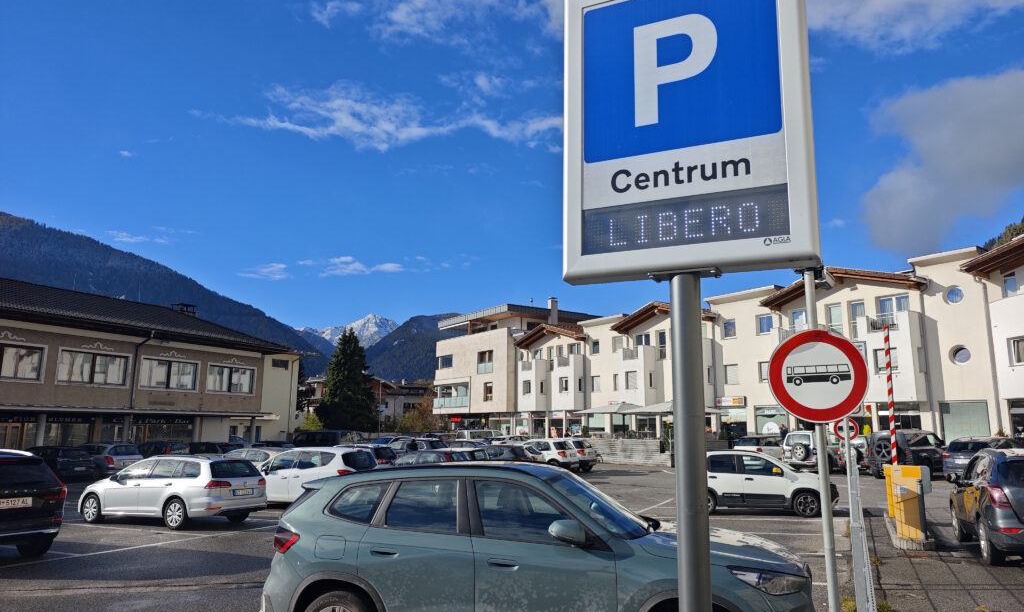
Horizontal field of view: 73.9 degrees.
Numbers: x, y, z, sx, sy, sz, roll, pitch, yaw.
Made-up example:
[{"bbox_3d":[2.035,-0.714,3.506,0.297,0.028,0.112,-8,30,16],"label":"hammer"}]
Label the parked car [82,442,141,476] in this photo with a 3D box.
[{"bbox_3d":[-19.525,7.267,32.075,4.300,1.530,1.780,-5,-12,29],"label":"parked car"}]

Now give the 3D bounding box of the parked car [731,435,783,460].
[{"bbox_3d":[13.848,7.798,36.114,4.300,1.620,1.820,7,-12,-33],"label":"parked car"}]

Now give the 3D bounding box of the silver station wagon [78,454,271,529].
[{"bbox_3d":[-7.789,4.170,15.576,4.560,1.490,1.800,-4,-11,24],"label":"silver station wagon"}]

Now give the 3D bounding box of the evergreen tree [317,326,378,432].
[{"bbox_3d":[-17.233,8.656,71.563,6.695,12.803,6.695,0,-10,0],"label":"evergreen tree"}]

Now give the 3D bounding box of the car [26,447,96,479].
[{"bbox_3d":[-20.533,6.946,30.112,4.350,1.450,1.790,-5,-12,29],"label":"car"}]

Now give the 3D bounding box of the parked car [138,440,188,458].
[{"bbox_3d":[-18.011,7.557,33.942,4.100,1.630,1.770,-5,-11,28],"label":"parked car"}]

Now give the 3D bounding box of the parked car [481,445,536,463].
[{"bbox_3d":[-1.462,6.386,27.662,4.200,1.450,1.760,-5,-11,27],"label":"parked car"}]

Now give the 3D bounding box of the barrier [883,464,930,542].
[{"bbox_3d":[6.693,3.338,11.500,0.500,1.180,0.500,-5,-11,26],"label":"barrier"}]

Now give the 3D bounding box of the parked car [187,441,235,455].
[{"bbox_3d":[-15.119,7.316,32.904,4.300,1.480,1.770,-5,-11,26],"label":"parked car"}]

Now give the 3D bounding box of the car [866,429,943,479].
[{"bbox_3d":[18.447,6.697,30.723,4.700,1.970,1.990,7,-12,-31],"label":"car"}]

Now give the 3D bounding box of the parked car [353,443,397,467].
[{"bbox_3d":[-6.130,5.481,22.987,4.450,1.560,1.800,-3,-11,21],"label":"parked car"}]

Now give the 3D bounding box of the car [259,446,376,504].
[{"bbox_3d":[-6.147,4.881,19.751,4.290,1.600,1.810,-4,-11,25],"label":"car"}]

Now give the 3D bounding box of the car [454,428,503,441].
[{"bbox_3d":[-1.874,10.955,53.922,4.900,2.000,1.900,8,-13,-37],"label":"car"}]

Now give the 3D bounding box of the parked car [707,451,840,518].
[{"bbox_3d":[6.108,4.357,17.192,3.700,1.570,1.670,-3,-10,16],"label":"parked car"}]

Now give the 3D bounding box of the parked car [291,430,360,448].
[{"bbox_3d":[-11.747,8.664,41.573,4.900,1.960,1.900,-5,-11,26],"label":"parked car"}]

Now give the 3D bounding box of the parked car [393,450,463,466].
[{"bbox_3d":[-3.362,5.473,22.264,4.100,1.480,1.710,-5,-11,26],"label":"parked car"}]

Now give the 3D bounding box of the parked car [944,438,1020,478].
[{"bbox_3d":[19.775,6.298,27.892,4.700,1.640,1.880,7,-12,-33],"label":"parked car"}]

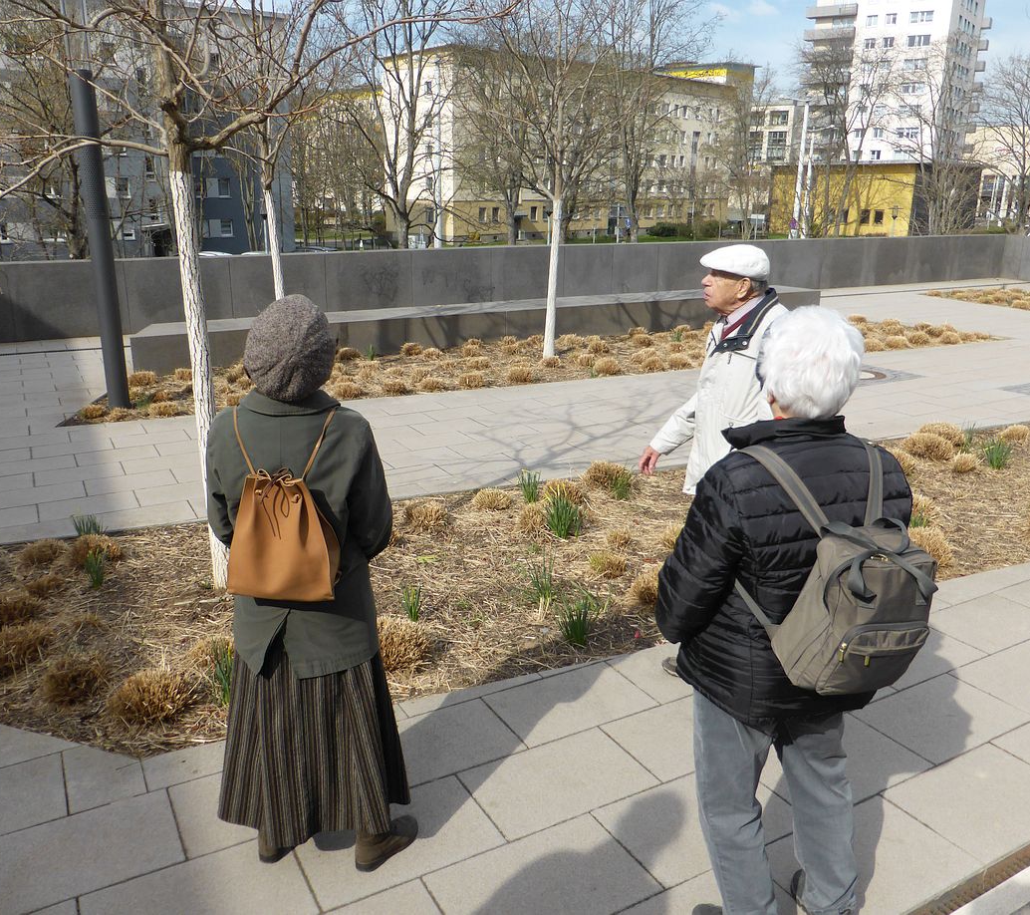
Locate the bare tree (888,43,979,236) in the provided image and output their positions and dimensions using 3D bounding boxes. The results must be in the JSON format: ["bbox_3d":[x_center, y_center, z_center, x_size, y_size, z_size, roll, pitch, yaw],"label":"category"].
[{"bbox_3d":[38.318,-28.566,80.363,8.182,17.374,8.182,0,16,0],"label":"bare tree"}]

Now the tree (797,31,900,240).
[{"bbox_3d":[29.736,-28.088,78.352,9.041,17.453,9.041,0,16,0],"label":"tree"}]

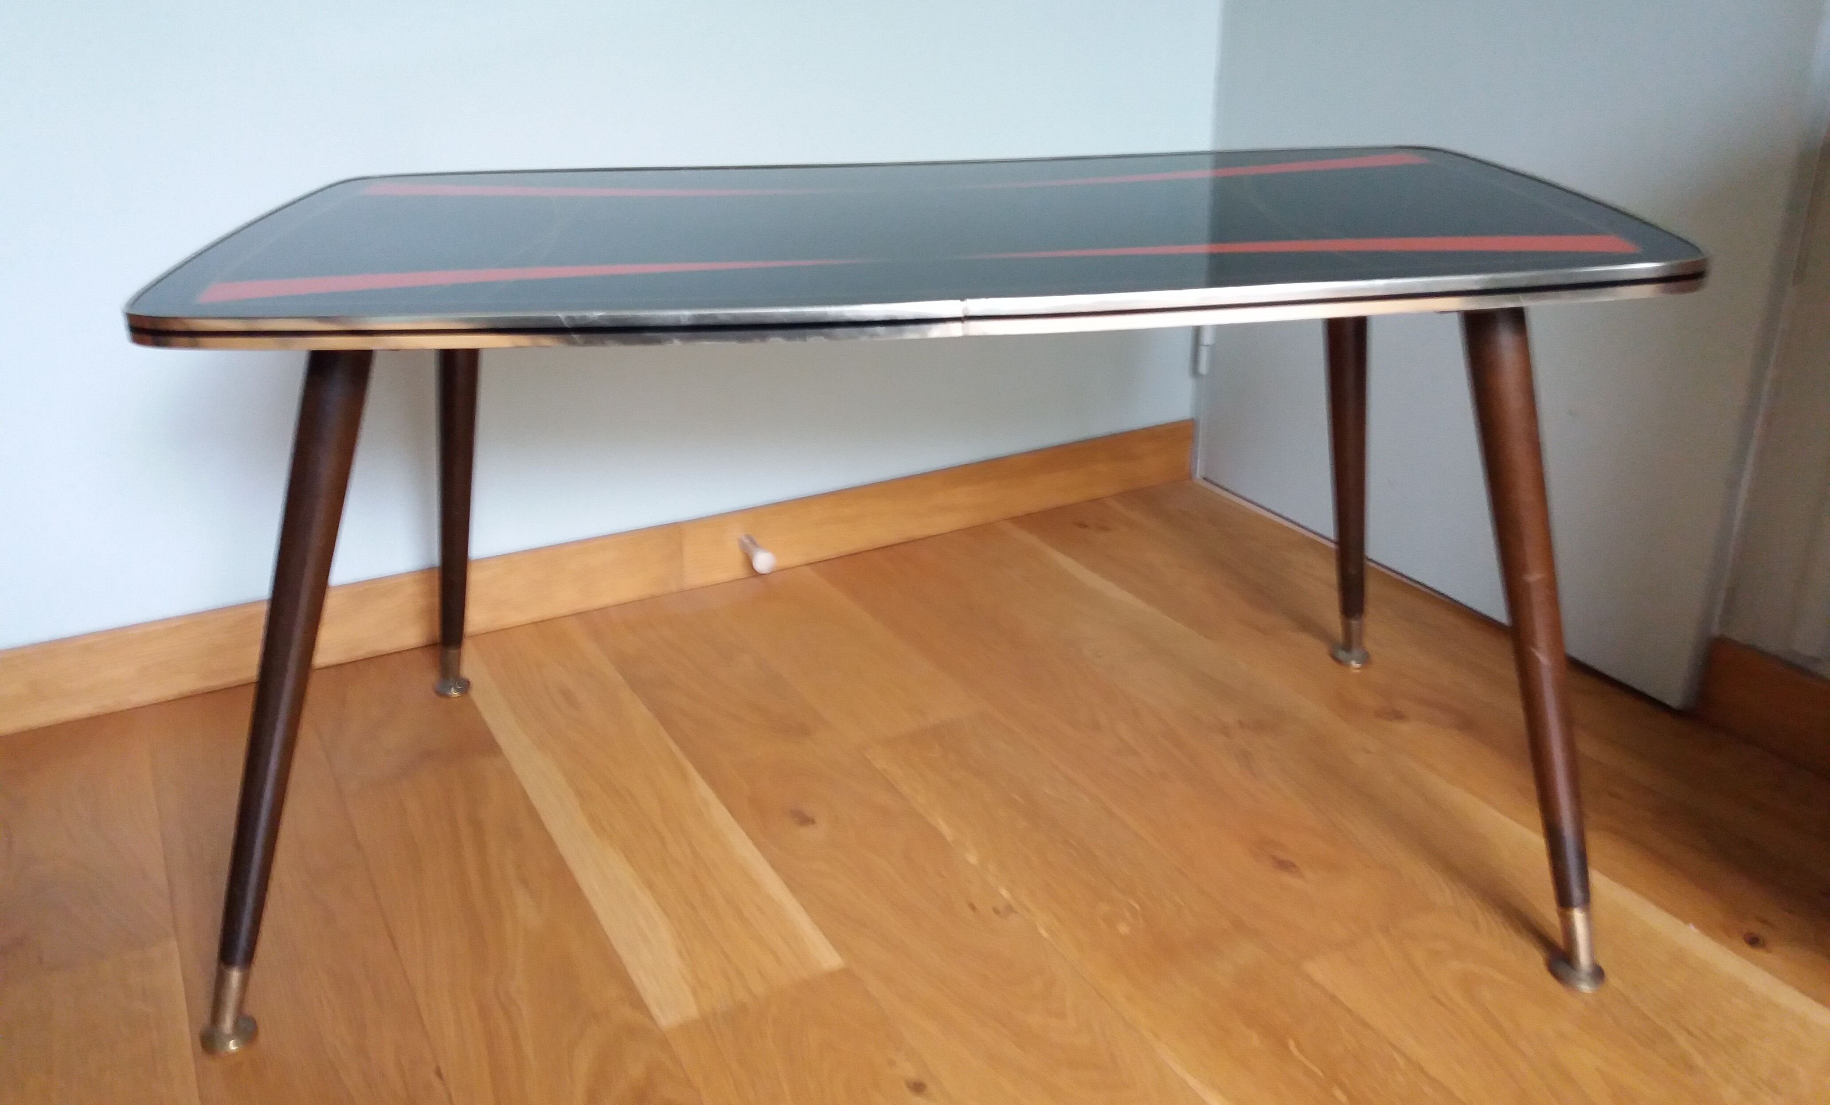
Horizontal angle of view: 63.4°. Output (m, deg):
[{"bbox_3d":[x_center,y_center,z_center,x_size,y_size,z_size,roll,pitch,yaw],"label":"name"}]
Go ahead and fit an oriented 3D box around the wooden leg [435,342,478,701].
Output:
[{"bbox_3d":[-0.441,-0.046,1.424,0.041,0.490,0.041,13,33,0],"label":"wooden leg"}]

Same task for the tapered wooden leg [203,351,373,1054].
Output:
[{"bbox_3d":[-0.429,0.107,1.006,0.041,0.495,0.041,11,6,0],"label":"tapered wooden leg"}]

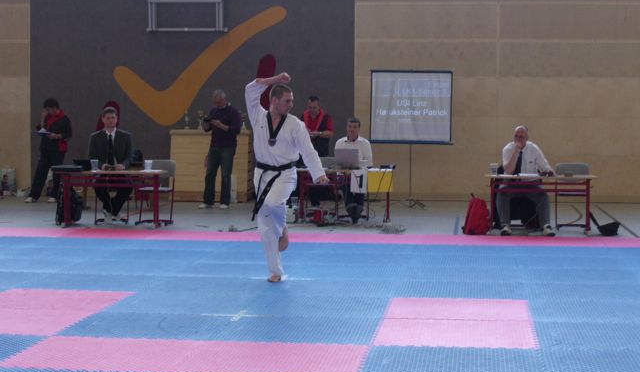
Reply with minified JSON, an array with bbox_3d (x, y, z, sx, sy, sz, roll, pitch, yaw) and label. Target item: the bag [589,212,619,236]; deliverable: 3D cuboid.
[{"bbox_3d":[3.336,0.451,14.750,0.360,0.270,0.220,1,3,6],"label":"bag"}]

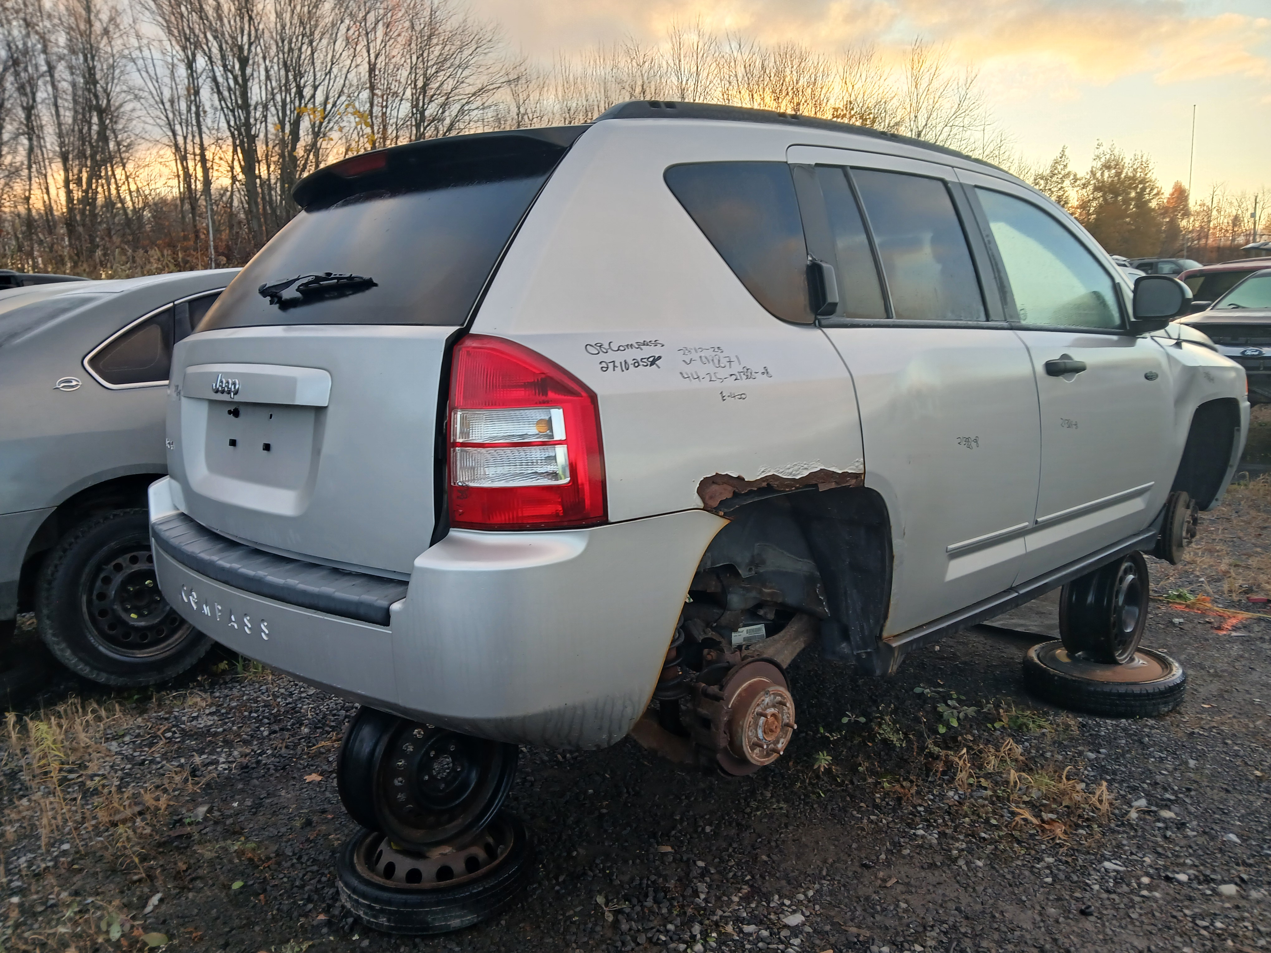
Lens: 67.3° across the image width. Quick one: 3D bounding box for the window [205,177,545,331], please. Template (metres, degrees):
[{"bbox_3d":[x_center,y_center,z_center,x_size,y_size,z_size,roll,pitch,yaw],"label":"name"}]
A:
[{"bbox_3d":[-0.672,-0.515,2.198,1.340,0.430,0.100,9,-28,47],"label":"window"}]

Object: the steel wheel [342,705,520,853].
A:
[{"bbox_3d":[-0.543,0.754,2.545,0.415,0.415,0.195,-9,13,-38],"label":"steel wheel"}]

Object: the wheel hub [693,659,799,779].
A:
[{"bbox_3d":[0.281,0.558,2.179,0.265,0.265,0.080,-10,10,-40],"label":"wheel hub"}]

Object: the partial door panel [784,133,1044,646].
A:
[{"bbox_3d":[0.734,-0.218,2.510,0.950,1.240,0.250,-9,12,-41],"label":"partial door panel"}]

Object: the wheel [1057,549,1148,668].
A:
[{"bbox_3d":[1.760,0.474,3.582,0.185,0.415,0.415,6,13,44],"label":"wheel"}]

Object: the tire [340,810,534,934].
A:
[{"bbox_3d":[-0.533,1.036,2.555,0.530,0.120,0.530,-1,8,0],"label":"tire"}]

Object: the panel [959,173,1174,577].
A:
[{"bbox_3d":[1.442,-0.335,3.140,1.210,1.230,0.250,-9,12,-41],"label":"panel"}]

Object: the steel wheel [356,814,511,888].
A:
[{"bbox_3d":[-0.533,1.042,2.555,0.415,0.130,0.415,-1,8,0],"label":"steel wheel"}]

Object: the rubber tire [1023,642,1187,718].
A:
[{"bbox_3d":[1.725,0.728,3.520,0.560,0.125,0.560,-12,13,-41],"label":"rubber tire"}]

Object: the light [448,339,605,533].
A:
[{"bbox_3d":[-0.205,-0.079,1.681,0.250,0.355,0.215,-10,13,-41],"label":"light"}]

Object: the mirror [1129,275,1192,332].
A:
[{"bbox_3d":[1.738,-0.567,3.158,0.155,0.185,0.215,-10,13,-41],"label":"mirror"}]

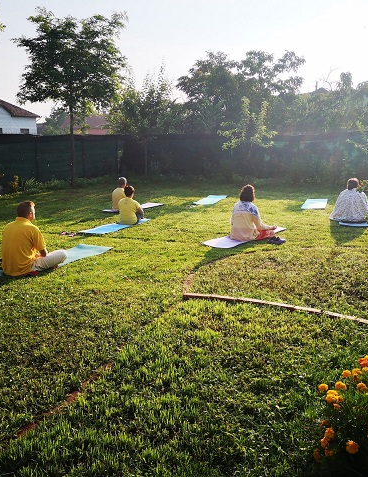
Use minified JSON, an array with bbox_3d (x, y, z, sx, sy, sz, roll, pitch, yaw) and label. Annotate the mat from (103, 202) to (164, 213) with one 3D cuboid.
[{"bbox_3d":[-1.228,-0.772,12.407,0.582,0.015,1.680,8,15,38],"label":"mat"}]

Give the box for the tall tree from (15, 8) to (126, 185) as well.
[{"bbox_3d":[-3.989,-4.831,17.407,3.589,5.980,3.589,0,12,0],"label":"tall tree"}]

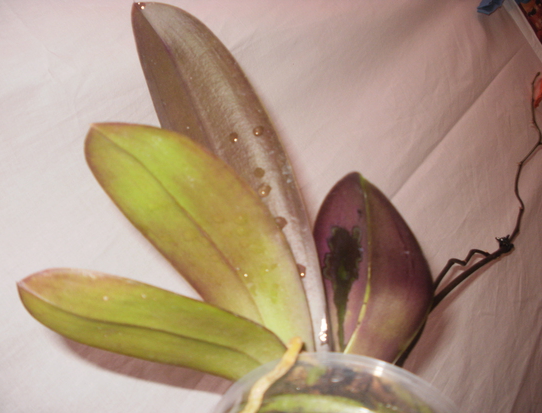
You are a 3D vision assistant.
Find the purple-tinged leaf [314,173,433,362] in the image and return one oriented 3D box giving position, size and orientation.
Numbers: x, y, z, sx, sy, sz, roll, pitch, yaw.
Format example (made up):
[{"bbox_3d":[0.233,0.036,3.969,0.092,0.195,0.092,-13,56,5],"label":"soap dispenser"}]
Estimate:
[{"bbox_3d":[0.066,0.042,0.373,0.074,0.040,0.132,-1,76,5],"label":"purple-tinged leaf"}]

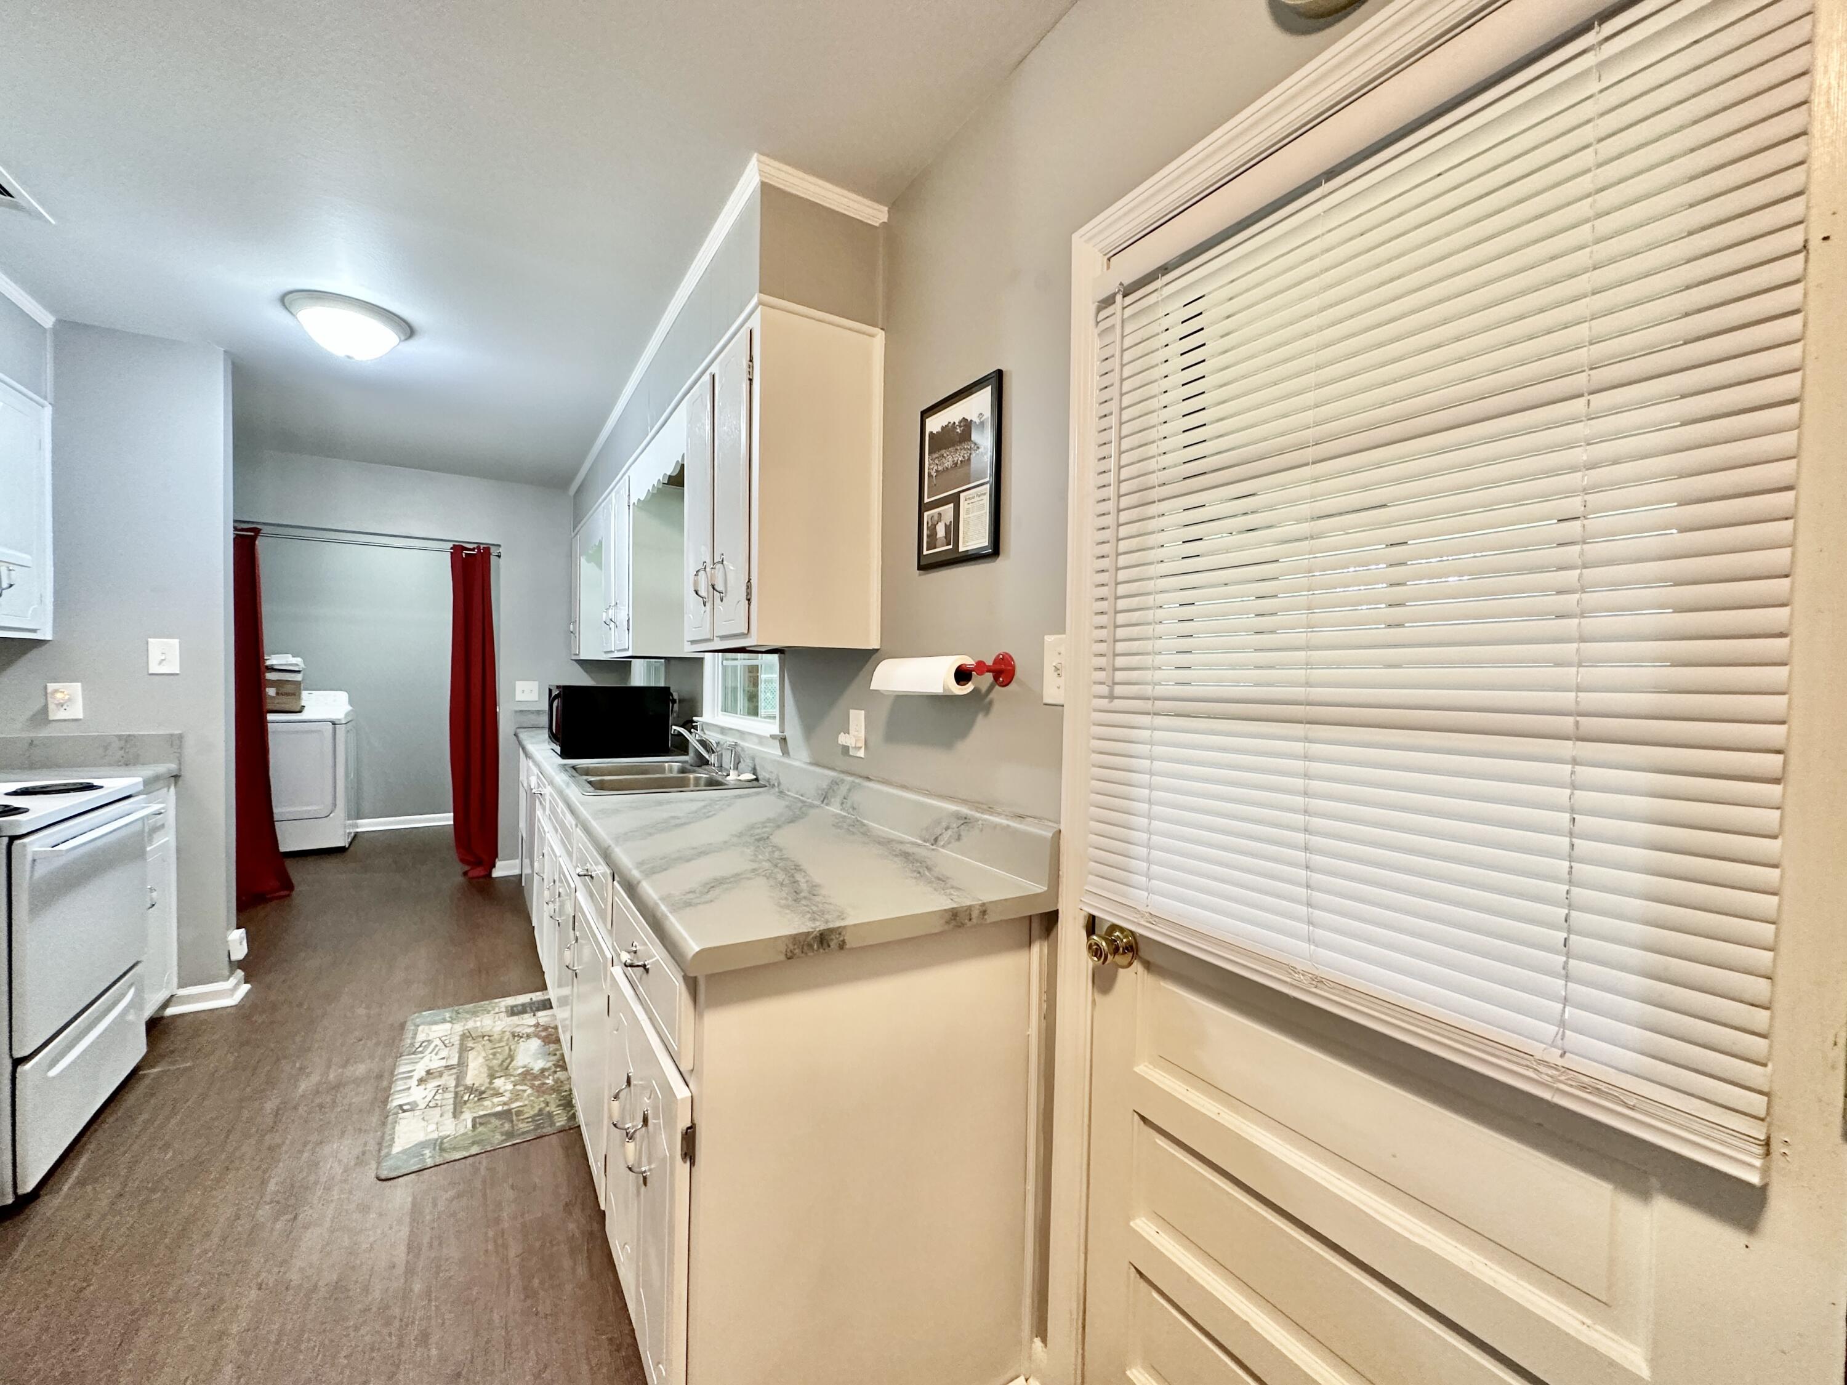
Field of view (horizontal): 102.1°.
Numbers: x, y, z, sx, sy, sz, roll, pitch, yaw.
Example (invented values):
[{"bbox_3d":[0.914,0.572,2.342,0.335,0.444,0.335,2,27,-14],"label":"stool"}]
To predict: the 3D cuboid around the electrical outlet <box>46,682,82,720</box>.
[{"bbox_3d":[-2.941,0.030,2.556,0.080,0.122,0.018,0,1,-31],"label":"electrical outlet"}]

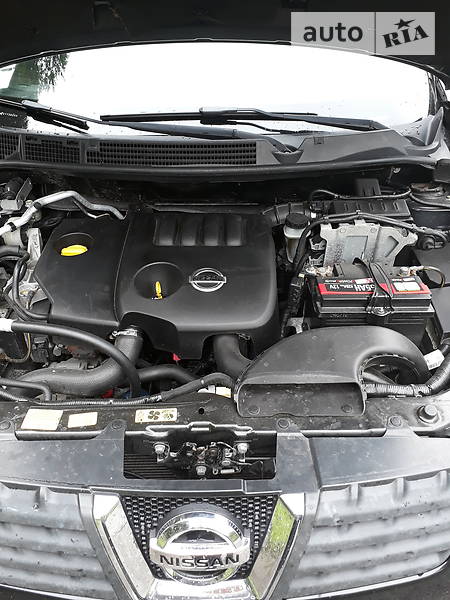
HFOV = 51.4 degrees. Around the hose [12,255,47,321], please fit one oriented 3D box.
[{"bbox_3d":[-0.452,-0.024,1.101,0.080,0.100,0.130,0,30,0],"label":"hose"}]

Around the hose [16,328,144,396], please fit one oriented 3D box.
[{"bbox_3d":[-0.290,0.122,0.965,0.235,0.125,0.145,0,30,0],"label":"hose"}]

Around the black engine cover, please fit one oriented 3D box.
[{"bbox_3d":[-0.160,-0.046,1.099,0.530,0.130,0.345,0,45,0],"label":"black engine cover"}]

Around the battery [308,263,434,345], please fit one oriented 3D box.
[{"bbox_3d":[0.313,0.028,1.102,0.245,0.185,0.175,0,30,0],"label":"battery"}]

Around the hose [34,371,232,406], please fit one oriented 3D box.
[{"bbox_3d":[-0.157,0.151,0.788,0.335,0.040,0.055,0,30,0],"label":"hose"}]

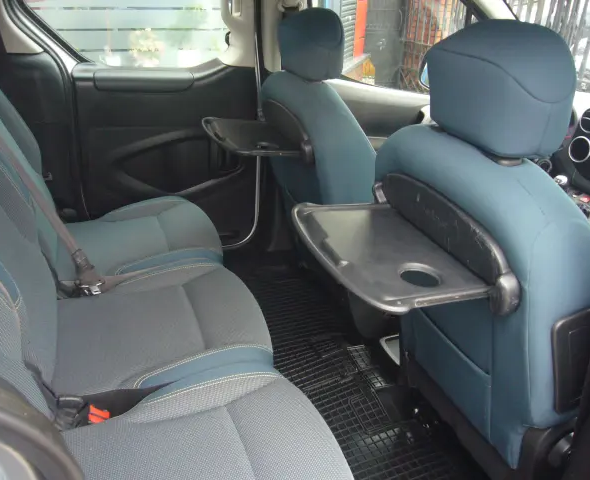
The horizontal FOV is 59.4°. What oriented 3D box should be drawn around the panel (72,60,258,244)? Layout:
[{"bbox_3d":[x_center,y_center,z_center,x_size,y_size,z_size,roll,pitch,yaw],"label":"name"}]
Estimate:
[{"bbox_3d":[-0.425,-0.276,1.849,0.600,0.700,0.110,-8,26,-18],"label":"panel"}]

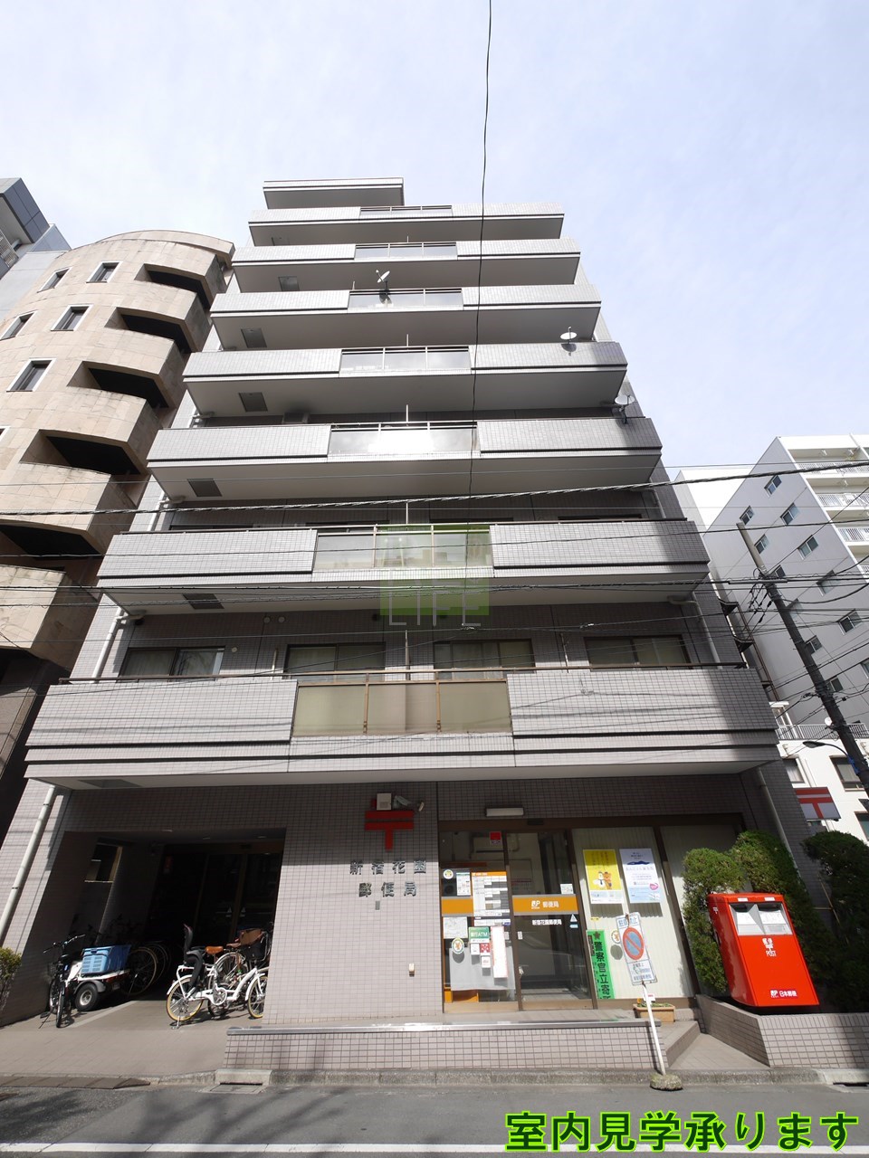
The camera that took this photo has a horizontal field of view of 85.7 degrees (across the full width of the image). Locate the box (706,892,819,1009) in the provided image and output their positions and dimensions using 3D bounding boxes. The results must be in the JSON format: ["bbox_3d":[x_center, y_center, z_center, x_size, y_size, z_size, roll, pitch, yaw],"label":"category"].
[{"bbox_3d":[4.261,4.858,6.203,0.810,1.170,0.570,-1,-32,0],"label":"box"}]

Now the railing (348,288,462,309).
[{"bbox_3d":[-0.883,-8.756,14.573,3.540,1.070,0.080,-1,-32,0],"label":"railing"}]

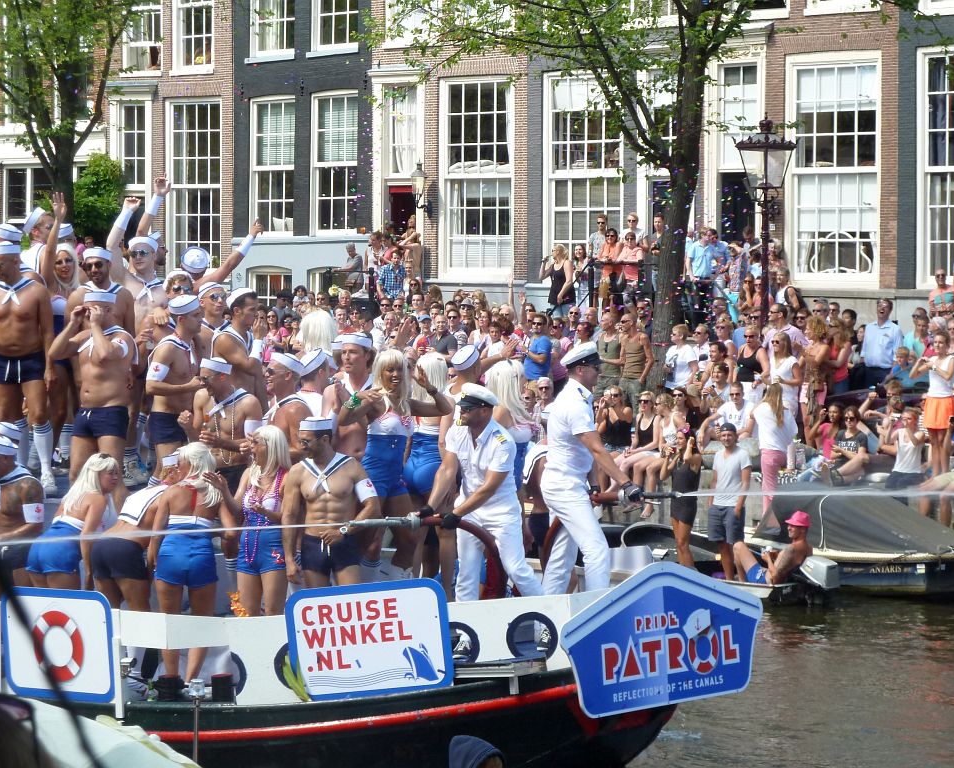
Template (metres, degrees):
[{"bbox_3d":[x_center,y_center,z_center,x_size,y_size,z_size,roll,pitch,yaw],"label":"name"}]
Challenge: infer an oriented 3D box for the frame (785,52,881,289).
[{"bbox_3d":[5.592,-3.334,48.048,0.220,3.697,1.876,-3,4,-43],"label":"frame"}]

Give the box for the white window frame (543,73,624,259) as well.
[{"bbox_3d":[1.832,-3.517,52.076,0.220,3.493,1.840,-3,4,-43],"label":"white window frame"}]

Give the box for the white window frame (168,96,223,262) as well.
[{"bbox_3d":[-5.456,-3.885,59.883,0.220,3.309,1.698,-3,4,-43],"label":"white window frame"}]

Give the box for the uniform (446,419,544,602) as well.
[{"bbox_3d":[0.105,0.916,19.500,0.550,1.380,0.500,3,4,40],"label":"uniform"}]

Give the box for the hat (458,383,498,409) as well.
[{"bbox_3d":[0.003,0.072,19.400,0.270,0.150,0.240,-2,3,-38],"label":"hat"}]

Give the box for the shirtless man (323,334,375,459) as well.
[{"bbox_3d":[-0.841,0.586,20.844,0.520,1.870,0.380,2,3,27],"label":"shirtless man"}]

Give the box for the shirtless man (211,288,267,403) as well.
[{"bbox_3d":[-1.696,0.221,22.035,0.370,1.810,0.470,1,2,22],"label":"shirtless man"}]

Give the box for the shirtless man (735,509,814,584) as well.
[{"bbox_3d":[3.111,1.778,32.317,0.850,0.880,0.520,1,2,15],"label":"shirtless man"}]

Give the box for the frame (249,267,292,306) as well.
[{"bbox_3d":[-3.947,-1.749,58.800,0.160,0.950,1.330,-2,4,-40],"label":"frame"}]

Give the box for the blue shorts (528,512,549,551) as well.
[{"bbox_3d":[0.443,0.997,20.800,0.270,0.270,0.350,1,2,6],"label":"blue shorts"}]

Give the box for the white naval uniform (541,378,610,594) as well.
[{"bbox_3d":[0.553,0.718,17.639,0.420,1.500,0.500,0,3,-2],"label":"white naval uniform"}]

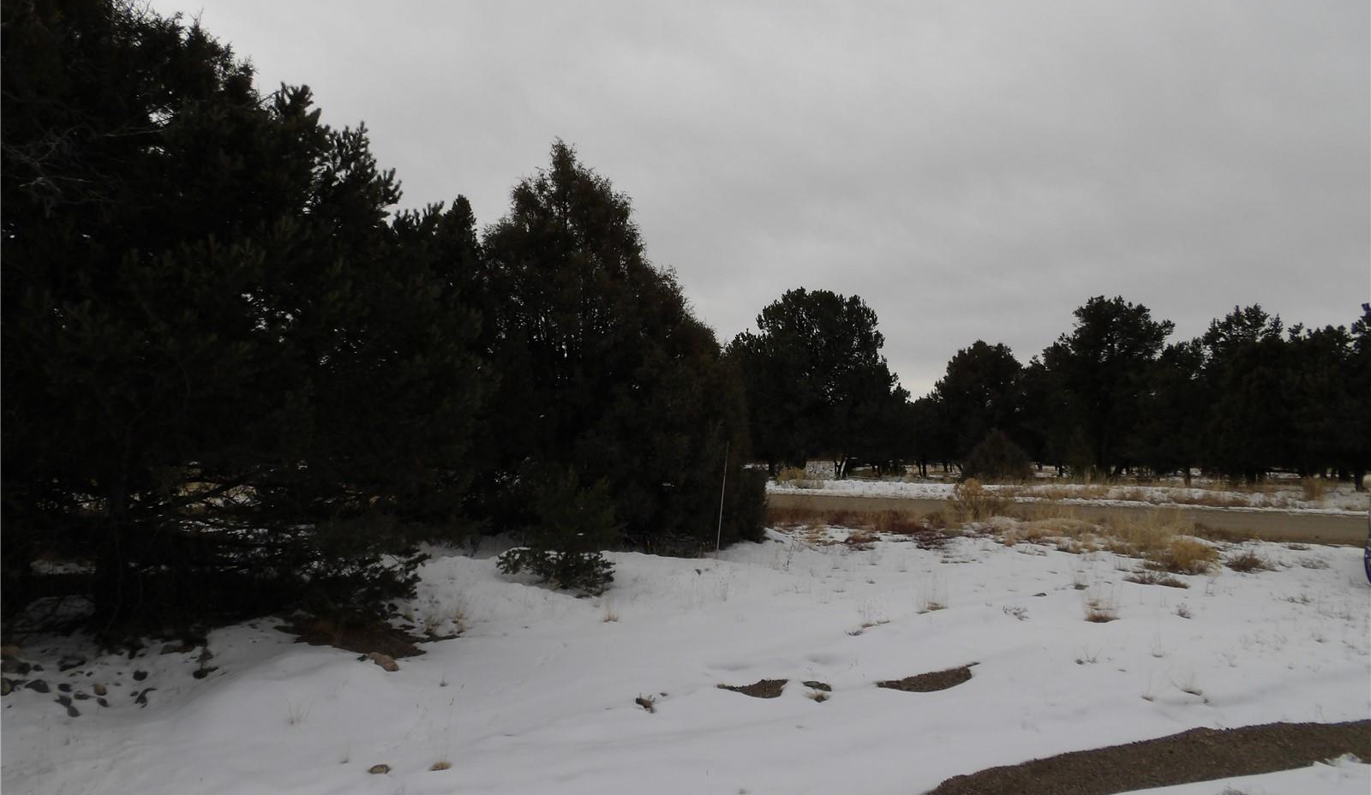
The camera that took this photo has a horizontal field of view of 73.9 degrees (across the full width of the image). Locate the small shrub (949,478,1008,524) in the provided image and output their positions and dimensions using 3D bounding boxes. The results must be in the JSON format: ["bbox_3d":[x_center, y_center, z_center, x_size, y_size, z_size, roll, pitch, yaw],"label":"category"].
[{"bbox_3d":[4.952,1.744,15.350,0.978,0.755,0.929,0,-2,0],"label":"small shrub"}]

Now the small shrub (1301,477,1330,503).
[{"bbox_3d":[13.746,1.991,19.844,0.655,0.545,0.622,0,-2,0],"label":"small shrub"}]

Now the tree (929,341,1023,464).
[{"bbox_3d":[11.173,0.306,35.009,3.621,4.933,3.440,0,-2,0],"label":"tree"}]

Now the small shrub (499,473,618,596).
[{"bbox_3d":[-1.293,1.318,9.161,1.212,1.178,1.151,0,-2,0],"label":"small shrub"}]

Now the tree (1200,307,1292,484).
[{"bbox_3d":[17.185,-0.138,28.020,2.864,5.353,2.721,0,-2,0],"label":"tree"}]

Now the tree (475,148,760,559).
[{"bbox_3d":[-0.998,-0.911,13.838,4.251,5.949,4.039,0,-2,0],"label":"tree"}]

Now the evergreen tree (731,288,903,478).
[{"bbox_3d":[4.556,-0.570,31.537,5.963,6.452,5.665,0,-2,0],"label":"evergreen tree"}]

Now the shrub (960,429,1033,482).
[{"bbox_3d":[9.393,1.737,27.457,2.199,1.568,2.089,0,-2,0],"label":"shrub"}]

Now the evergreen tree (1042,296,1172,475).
[{"bbox_3d":[14.343,-0.421,31.032,4.447,6.120,4.224,0,-2,0],"label":"evergreen tree"}]

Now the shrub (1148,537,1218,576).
[{"bbox_3d":[5.577,1.773,10.146,0.780,0.419,0.741,0,-2,0],"label":"shrub"}]

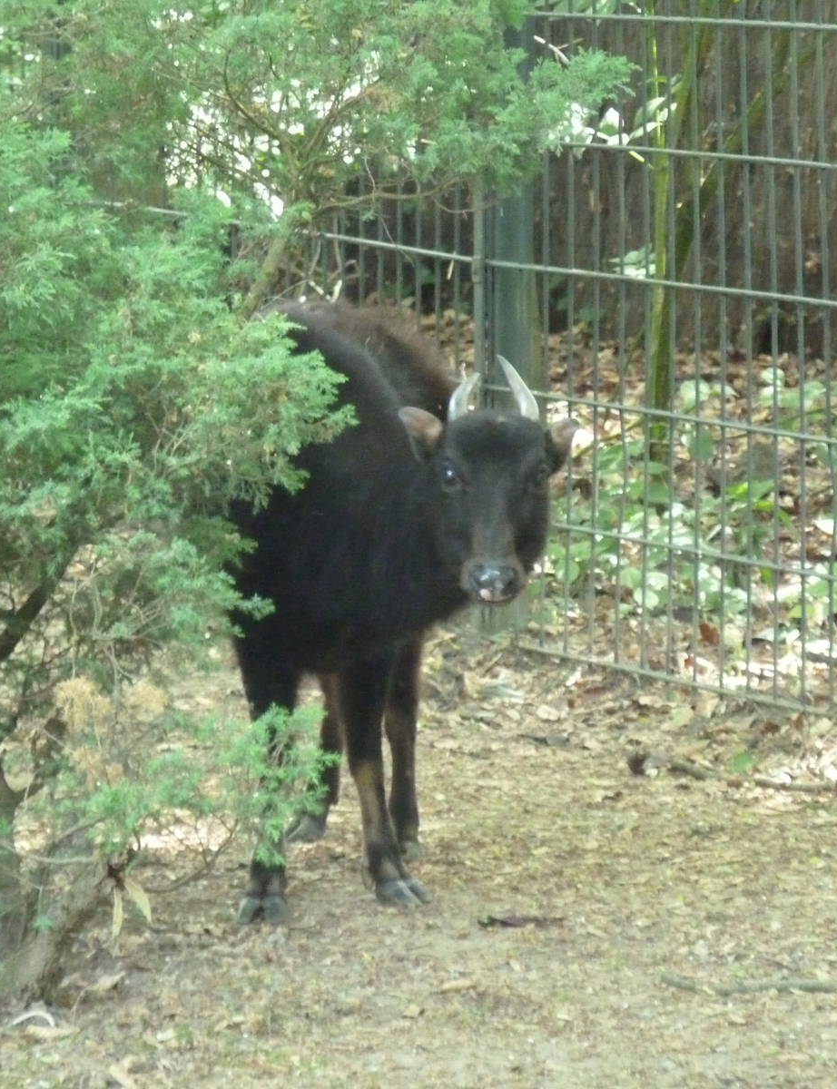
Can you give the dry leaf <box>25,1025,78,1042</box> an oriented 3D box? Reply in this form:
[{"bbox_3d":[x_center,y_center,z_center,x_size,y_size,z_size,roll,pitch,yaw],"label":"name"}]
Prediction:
[{"bbox_3d":[-0.399,0.531,9.590,0.058,0.014,0.028,0,4,0],"label":"dry leaf"}]

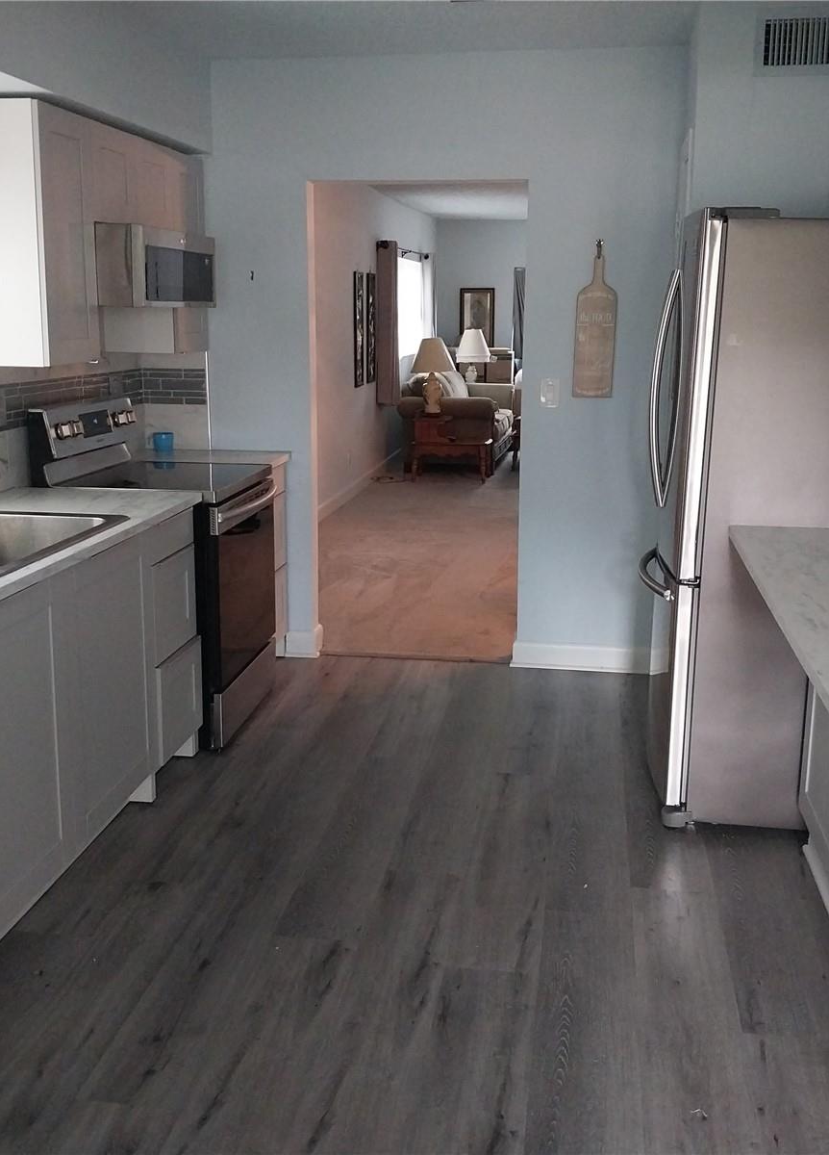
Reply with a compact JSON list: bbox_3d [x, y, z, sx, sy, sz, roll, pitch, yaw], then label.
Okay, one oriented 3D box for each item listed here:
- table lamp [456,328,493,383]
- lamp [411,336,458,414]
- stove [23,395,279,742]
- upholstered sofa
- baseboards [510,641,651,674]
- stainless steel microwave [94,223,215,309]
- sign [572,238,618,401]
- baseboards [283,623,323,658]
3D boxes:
[{"bbox_3d":[0.640,-2.384,12.688,0.385,0.690,0.385,2,13,9],"label":"table lamp"},{"bbox_3d":[0.176,-1.844,10.550,0.410,0.690,0.410,3,13,8],"label":"lamp"},{"bbox_3d":[-0.947,-0.069,4.449,0.730,1.180,0.760,3,13,8],"label":"stove"},{"bbox_3d":[0.419,-1.605,11.560,0.950,0.940,2.200,2,13,9],"label":"upholstered sofa"},{"bbox_3d":[0.717,0.352,4.992,0.602,0.106,0.025,2,13,9],"label":"baseboards"},{"bbox_3d":[-1.067,-1.125,4.229,0.460,0.263,0.755,3,13,8],"label":"stainless steel microwave"},{"bbox_3d":[0.729,-1.030,4.655,0.164,0.610,0.025,2,13,9],"label":"sign"},{"bbox_3d":[-0.492,0.293,5.255,0.170,0.122,0.120,3,13,8],"label":"baseboards"}]

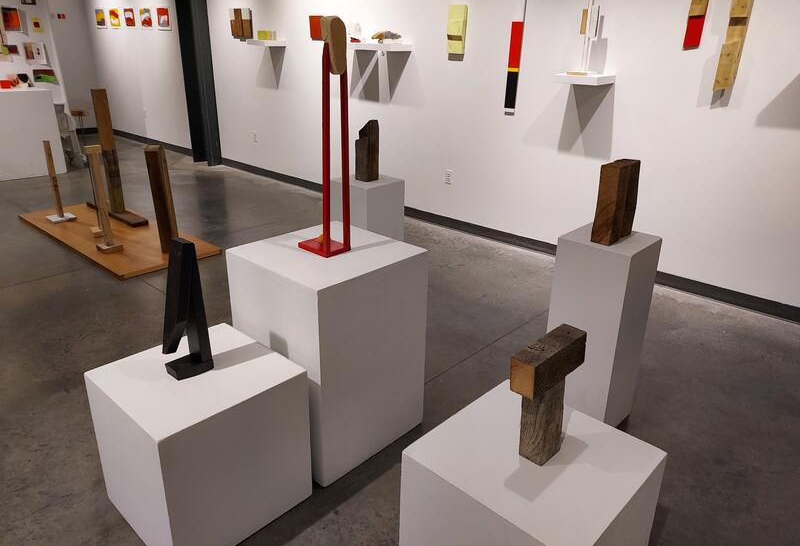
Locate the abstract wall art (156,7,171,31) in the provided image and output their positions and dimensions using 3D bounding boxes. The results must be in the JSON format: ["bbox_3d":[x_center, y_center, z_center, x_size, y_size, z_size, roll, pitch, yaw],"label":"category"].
[{"bbox_3d":[-3.256,-3.493,7.617,0.402,0.281,0.028,20,28,40],"label":"abstract wall art"}]

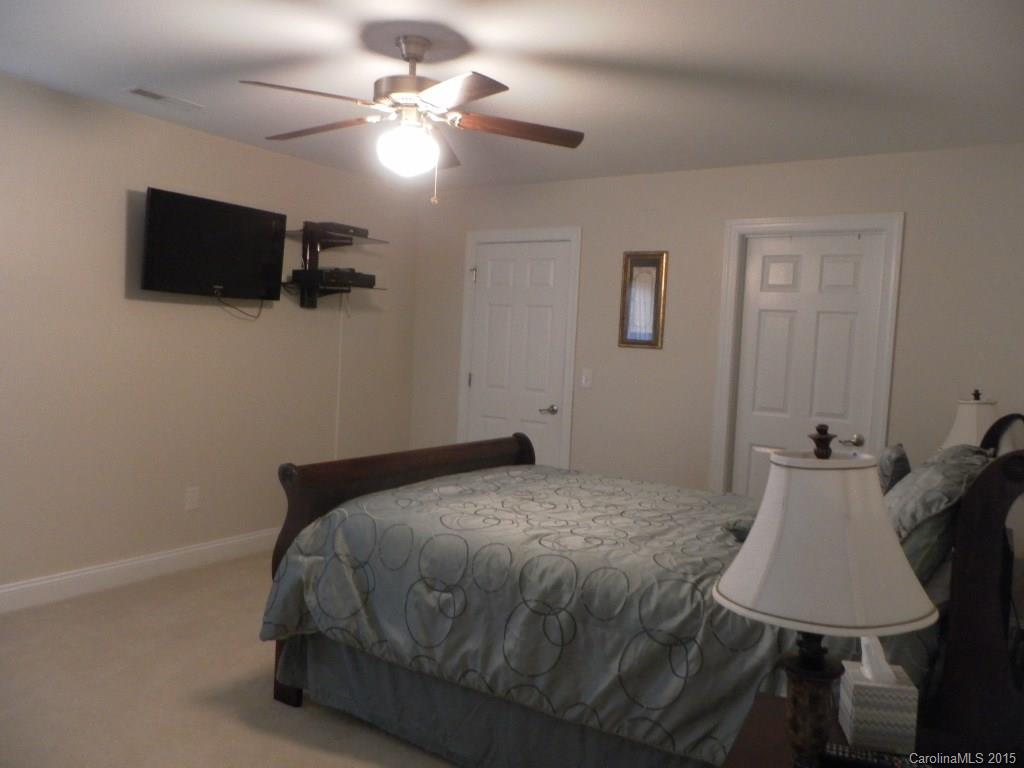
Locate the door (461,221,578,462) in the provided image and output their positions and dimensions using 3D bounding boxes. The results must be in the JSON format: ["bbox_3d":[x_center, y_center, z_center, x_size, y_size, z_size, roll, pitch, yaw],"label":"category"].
[{"bbox_3d":[0.022,0.018,5.309,0.932,2.116,0.090,5,4,35],"label":"door"}]

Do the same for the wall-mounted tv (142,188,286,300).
[{"bbox_3d":[-1.609,-0.734,4.185,0.075,0.499,0.843,10,7,34],"label":"wall-mounted tv"}]

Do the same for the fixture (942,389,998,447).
[{"bbox_3d":[1.980,0.328,3.318,0.370,0.610,0.370,5,4,35],"label":"fixture"}]

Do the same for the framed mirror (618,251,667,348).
[{"bbox_3d":[0.805,-0.513,4.714,0.296,0.587,0.030,5,4,35],"label":"framed mirror"}]

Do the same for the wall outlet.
[{"bbox_3d":[-1.794,0.640,4.323,0.012,0.118,0.075,5,4,35],"label":"wall outlet"}]

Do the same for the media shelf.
[{"bbox_3d":[-1.129,-0.737,4.755,0.400,0.540,0.590,5,4,35],"label":"media shelf"}]

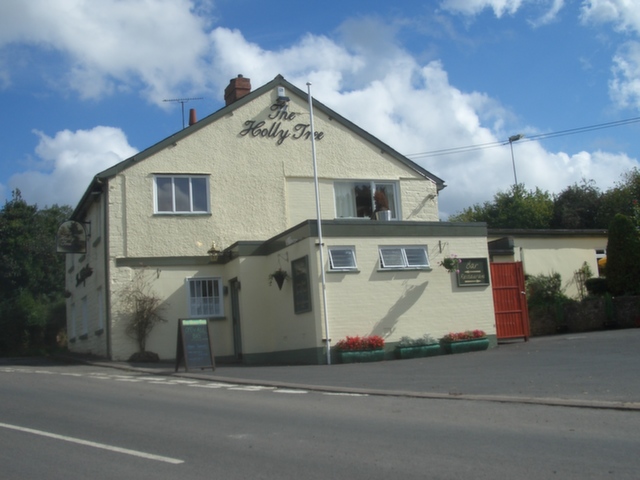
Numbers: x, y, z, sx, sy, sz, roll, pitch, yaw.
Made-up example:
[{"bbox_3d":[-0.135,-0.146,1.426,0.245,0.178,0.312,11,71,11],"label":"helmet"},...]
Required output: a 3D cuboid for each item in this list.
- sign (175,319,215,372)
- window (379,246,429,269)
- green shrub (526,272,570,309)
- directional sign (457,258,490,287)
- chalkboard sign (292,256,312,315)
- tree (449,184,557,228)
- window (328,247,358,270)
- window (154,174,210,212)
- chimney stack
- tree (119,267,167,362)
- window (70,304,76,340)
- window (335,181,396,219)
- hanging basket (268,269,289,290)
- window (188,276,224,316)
[{"bbox_3d":[-2.595,2.185,15.700,0.610,1.080,0.550,2,-10,-33],"label":"sign"},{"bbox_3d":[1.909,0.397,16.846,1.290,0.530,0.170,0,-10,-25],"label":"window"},{"bbox_3d":[5.840,1.296,19.458,1.120,0.930,0.950,-6,-9,16],"label":"green shrub"},{"bbox_3d":[3.561,0.741,17.439,0.860,0.660,0.080,0,-9,-24],"label":"directional sign"},{"bbox_3d":[-0.391,0.986,16.325,0.060,1.190,0.860,0,-10,-25],"label":"chalkboard sign"},{"bbox_3d":[8.058,0.546,32.509,4.700,5.700,4.500,-6,-9,14],"label":"tree"},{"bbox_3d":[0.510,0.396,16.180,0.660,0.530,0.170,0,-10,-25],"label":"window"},{"bbox_3d":[-3.515,-1.159,19.351,1.430,1.010,0.130,0,-10,-25],"label":"window"},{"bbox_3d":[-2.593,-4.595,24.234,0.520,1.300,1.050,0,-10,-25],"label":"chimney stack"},{"bbox_3d":[-4.188,1.734,18.097,1.050,2.150,0.900,0,-9,-24],"label":"tree"},{"bbox_3d":[-8.090,2.689,24.999,0.140,1.150,1.000,0,-9,-24],"label":"window"},{"bbox_3d":[1.401,-1.111,21.734,2.130,1.120,0.120,0,-9,-24],"label":"window"},{"bbox_3d":[-0.912,0.874,16.907,0.390,0.490,0.390,-4,-9,-1],"label":"hanging basket"},{"bbox_3d":[-2.923,1.469,19.299,0.920,1.040,0.120,0,-9,-24],"label":"window"}]

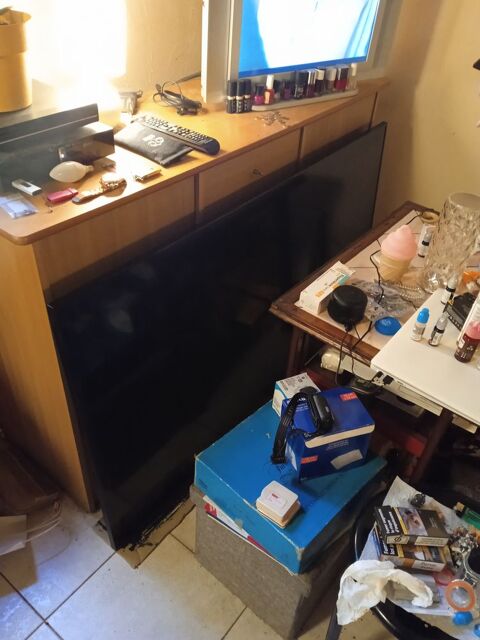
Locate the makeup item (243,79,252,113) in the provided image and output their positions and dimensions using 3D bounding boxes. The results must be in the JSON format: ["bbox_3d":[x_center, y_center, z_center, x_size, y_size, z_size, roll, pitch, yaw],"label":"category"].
[{"bbox_3d":[0.021,-0.578,1.334,0.021,0.077,0.021,3,38,-2],"label":"makeup item"}]

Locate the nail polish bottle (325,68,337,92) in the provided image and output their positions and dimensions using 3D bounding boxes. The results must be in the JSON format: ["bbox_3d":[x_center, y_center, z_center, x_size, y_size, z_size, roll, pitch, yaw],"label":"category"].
[{"bbox_3d":[0.260,-0.684,1.477,0.024,0.062,0.024,3,38,-2],"label":"nail polish bottle"}]

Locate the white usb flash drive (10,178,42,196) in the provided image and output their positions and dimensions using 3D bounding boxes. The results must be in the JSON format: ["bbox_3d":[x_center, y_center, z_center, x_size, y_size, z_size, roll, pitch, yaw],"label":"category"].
[{"bbox_3d":[-0.381,-0.237,0.926,0.057,0.008,0.020,27,45,25],"label":"white usb flash drive"}]

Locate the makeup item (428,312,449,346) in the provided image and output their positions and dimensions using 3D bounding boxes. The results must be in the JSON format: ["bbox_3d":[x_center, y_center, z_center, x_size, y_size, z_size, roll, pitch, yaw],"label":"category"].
[{"bbox_3d":[0.437,0.021,1.142,0.021,0.082,0.021,3,40,-3],"label":"makeup item"}]

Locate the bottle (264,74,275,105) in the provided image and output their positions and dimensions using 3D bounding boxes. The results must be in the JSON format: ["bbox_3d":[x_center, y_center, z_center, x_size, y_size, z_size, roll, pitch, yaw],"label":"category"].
[{"bbox_3d":[0.075,-0.589,1.323,0.024,0.066,0.024,3,40,-3],"label":"bottle"}]

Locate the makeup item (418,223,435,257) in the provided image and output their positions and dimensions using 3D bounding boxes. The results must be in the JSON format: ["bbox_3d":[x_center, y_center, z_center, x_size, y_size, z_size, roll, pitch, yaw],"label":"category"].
[{"bbox_3d":[0.530,-0.219,1.472,0.021,0.086,0.021,3,40,-3],"label":"makeup item"}]

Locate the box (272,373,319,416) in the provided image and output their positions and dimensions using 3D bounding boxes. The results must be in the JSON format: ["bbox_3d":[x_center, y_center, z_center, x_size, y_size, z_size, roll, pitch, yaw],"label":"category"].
[{"bbox_3d":[0.123,0.173,1.106,0.074,0.074,0.068,-14,40,-21],"label":"box"}]

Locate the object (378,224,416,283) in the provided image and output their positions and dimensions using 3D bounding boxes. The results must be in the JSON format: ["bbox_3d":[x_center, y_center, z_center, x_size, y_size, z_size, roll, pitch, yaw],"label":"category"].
[{"bbox_3d":[0.413,-0.172,1.350,0.090,0.153,0.090,3,40,-3],"label":"object"}]

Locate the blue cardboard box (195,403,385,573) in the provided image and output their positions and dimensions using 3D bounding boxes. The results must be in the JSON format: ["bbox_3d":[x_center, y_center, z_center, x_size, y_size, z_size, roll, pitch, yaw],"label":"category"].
[{"bbox_3d":[0.099,0.312,1.058,0.270,0.093,0.270,31,45,32],"label":"blue cardboard box"}]

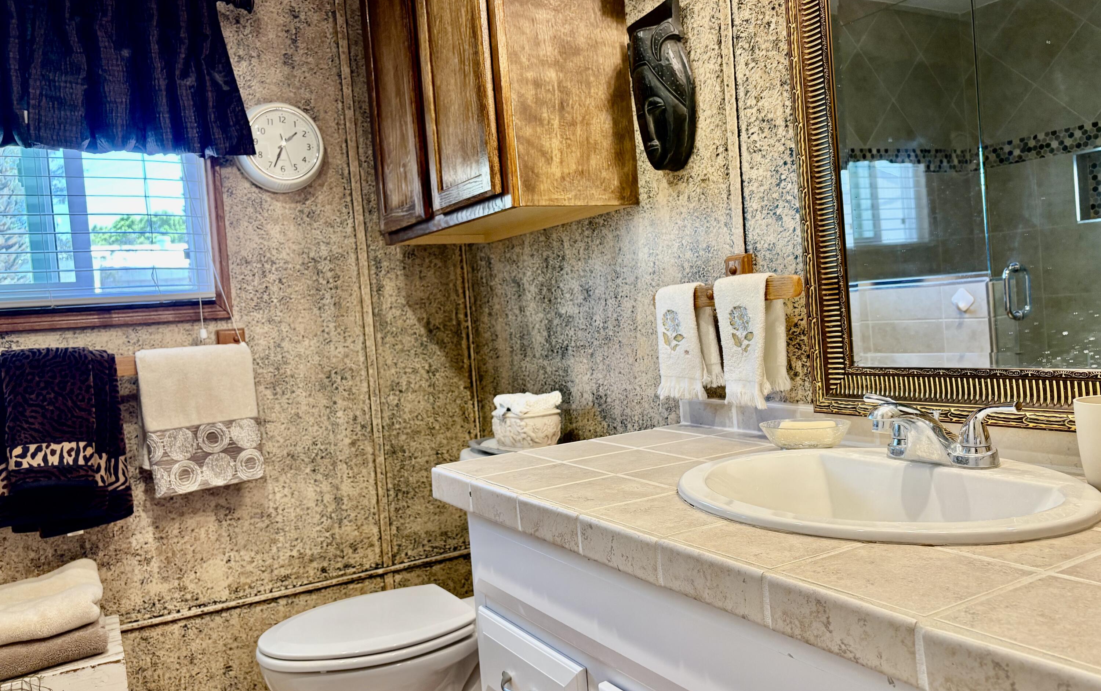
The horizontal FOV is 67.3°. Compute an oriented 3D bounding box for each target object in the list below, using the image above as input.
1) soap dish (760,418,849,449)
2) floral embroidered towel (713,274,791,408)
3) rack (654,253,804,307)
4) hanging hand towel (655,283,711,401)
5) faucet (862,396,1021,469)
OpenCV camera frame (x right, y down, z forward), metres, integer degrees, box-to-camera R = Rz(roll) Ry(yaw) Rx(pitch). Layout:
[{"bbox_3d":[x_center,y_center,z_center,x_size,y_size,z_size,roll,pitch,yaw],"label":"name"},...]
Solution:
[{"bbox_3d":[0.420,0.149,1.369,0.105,0.037,0.165,-5,2,-30],"label":"soap dish"},{"bbox_3d":[0.353,-0.008,1.452,0.052,0.232,0.132,-5,2,-30],"label":"floral embroidered towel"},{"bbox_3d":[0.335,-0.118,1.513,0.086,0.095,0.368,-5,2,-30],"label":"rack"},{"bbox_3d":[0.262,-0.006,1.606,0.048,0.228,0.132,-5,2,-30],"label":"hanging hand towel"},{"bbox_3d":[0.474,0.115,1.078,0.152,0.089,0.230,-5,2,-30],"label":"faucet"}]

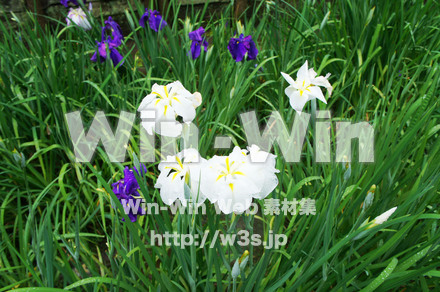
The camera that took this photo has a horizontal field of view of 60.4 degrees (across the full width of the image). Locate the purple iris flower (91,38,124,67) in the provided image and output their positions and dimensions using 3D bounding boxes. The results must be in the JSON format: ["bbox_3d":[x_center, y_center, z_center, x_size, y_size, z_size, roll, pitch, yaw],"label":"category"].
[{"bbox_3d":[-0.511,-0.425,1.720,0.145,0.108,0.120,-9,34,-14],"label":"purple iris flower"}]

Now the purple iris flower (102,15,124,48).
[{"bbox_3d":[-0.511,-0.542,1.800,0.110,0.125,0.105,-9,34,-13],"label":"purple iris flower"}]

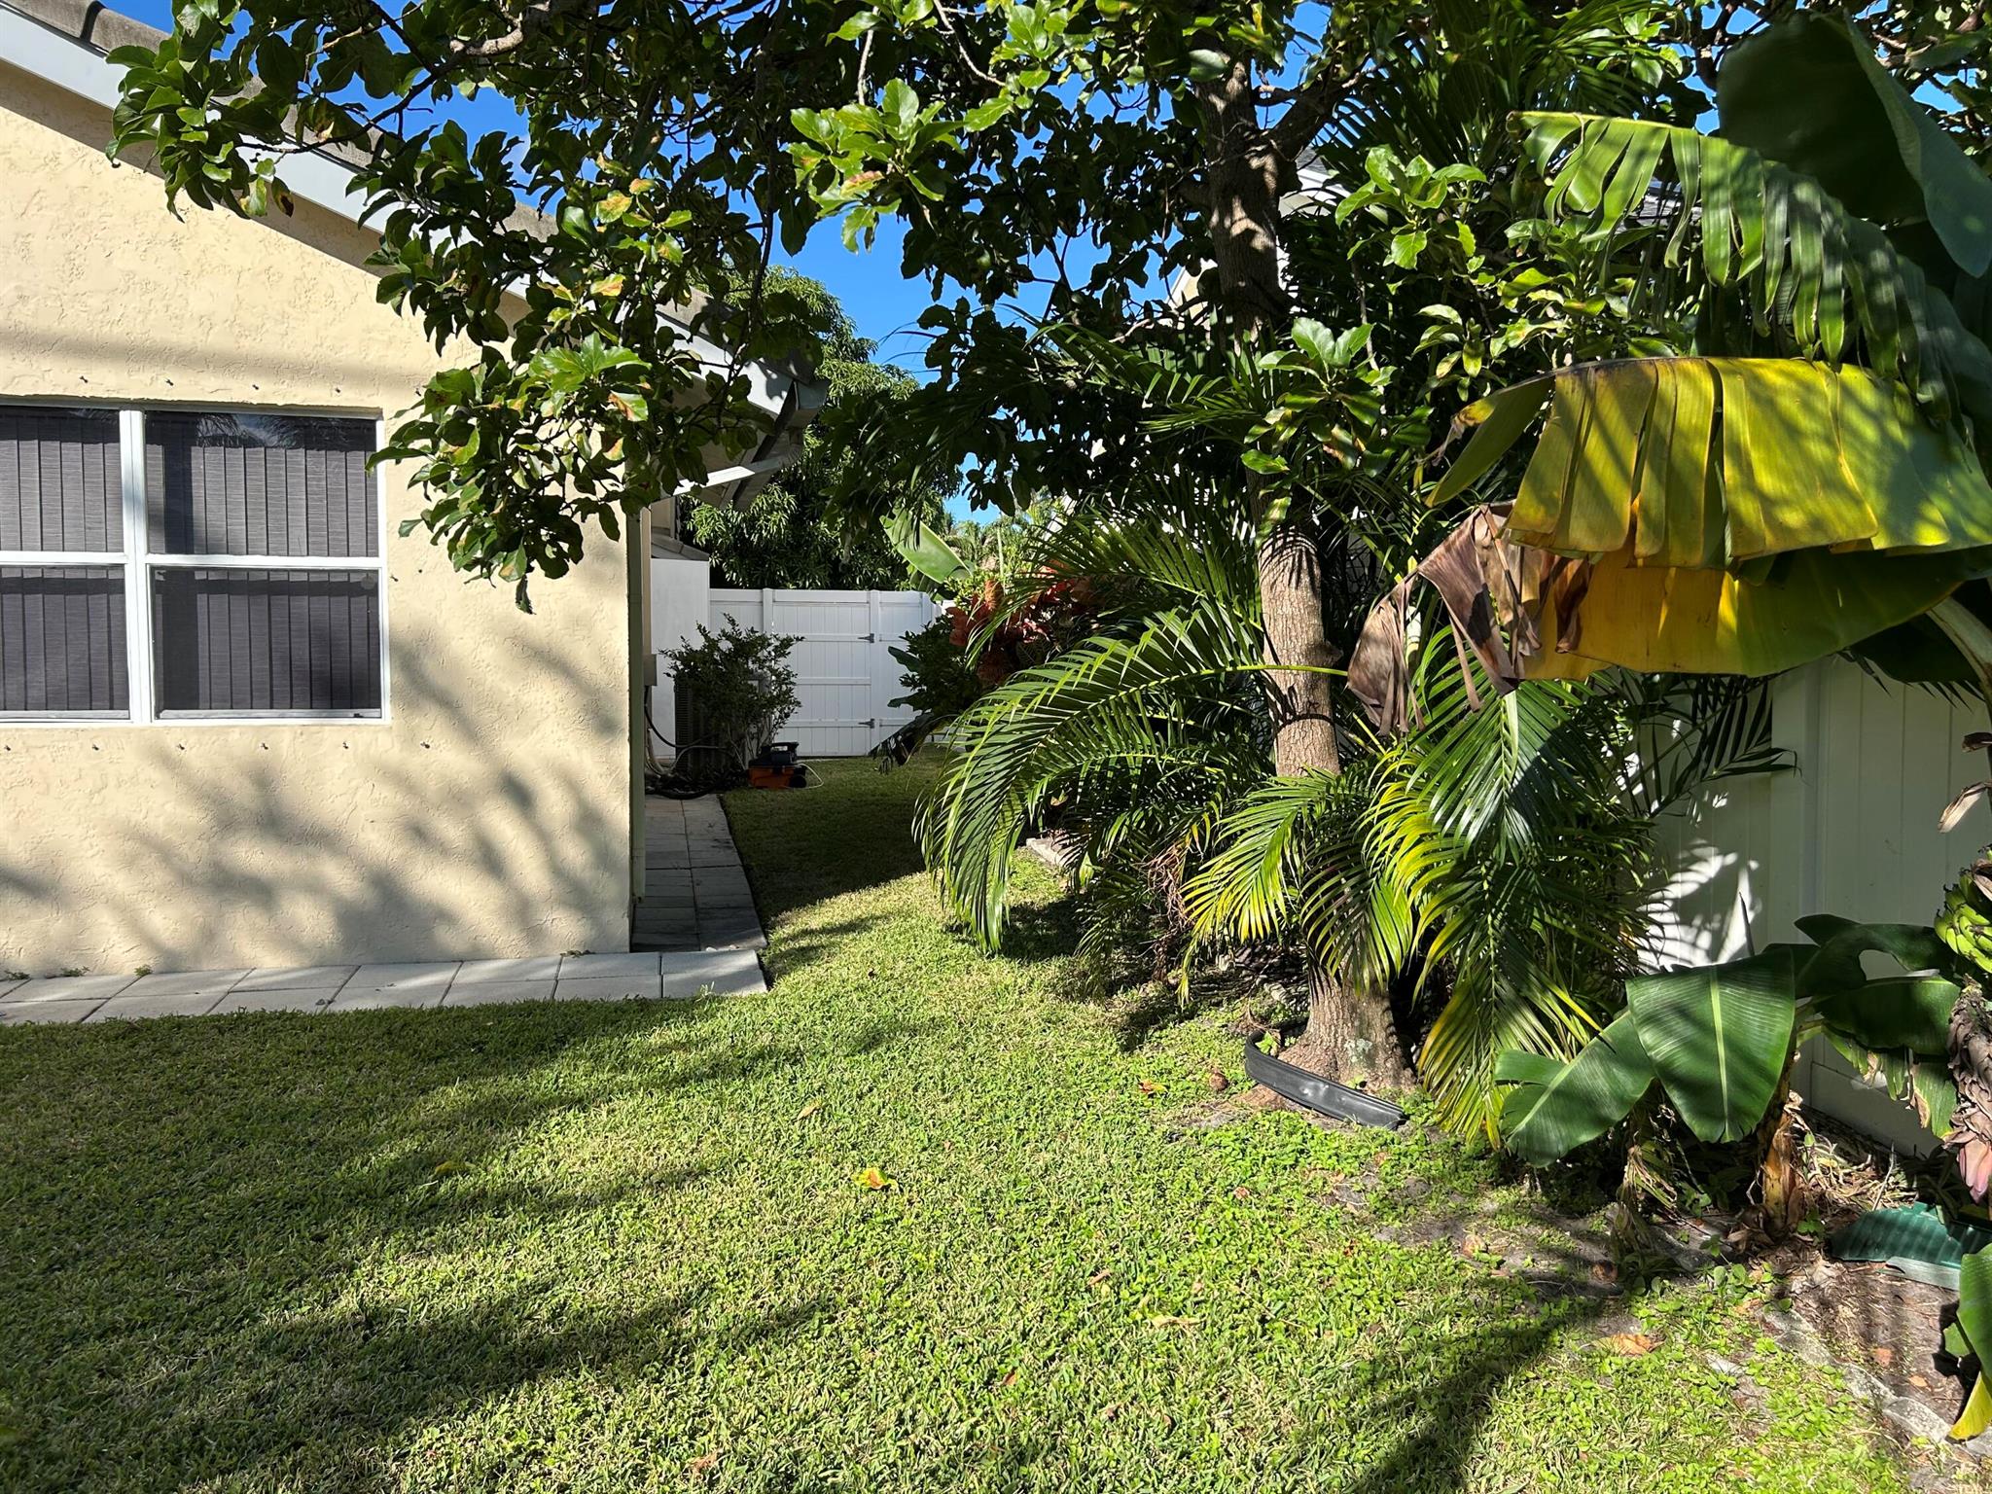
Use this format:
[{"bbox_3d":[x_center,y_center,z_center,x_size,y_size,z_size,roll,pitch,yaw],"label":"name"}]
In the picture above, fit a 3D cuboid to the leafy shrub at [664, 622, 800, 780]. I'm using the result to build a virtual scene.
[{"bbox_3d":[-2.539,-0.441,14.403,1.300,1.520,1.250,0,4,-11],"label":"leafy shrub"}]

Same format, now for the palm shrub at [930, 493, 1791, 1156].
[{"bbox_3d":[0.984,0.045,4.913,2.300,1.850,1.950,0,4,-11],"label":"palm shrub"}]

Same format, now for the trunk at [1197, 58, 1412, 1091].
[{"bbox_3d":[0.955,-0.537,4.604,0.600,3.064,0.470,0,4,-11],"label":"trunk"}]

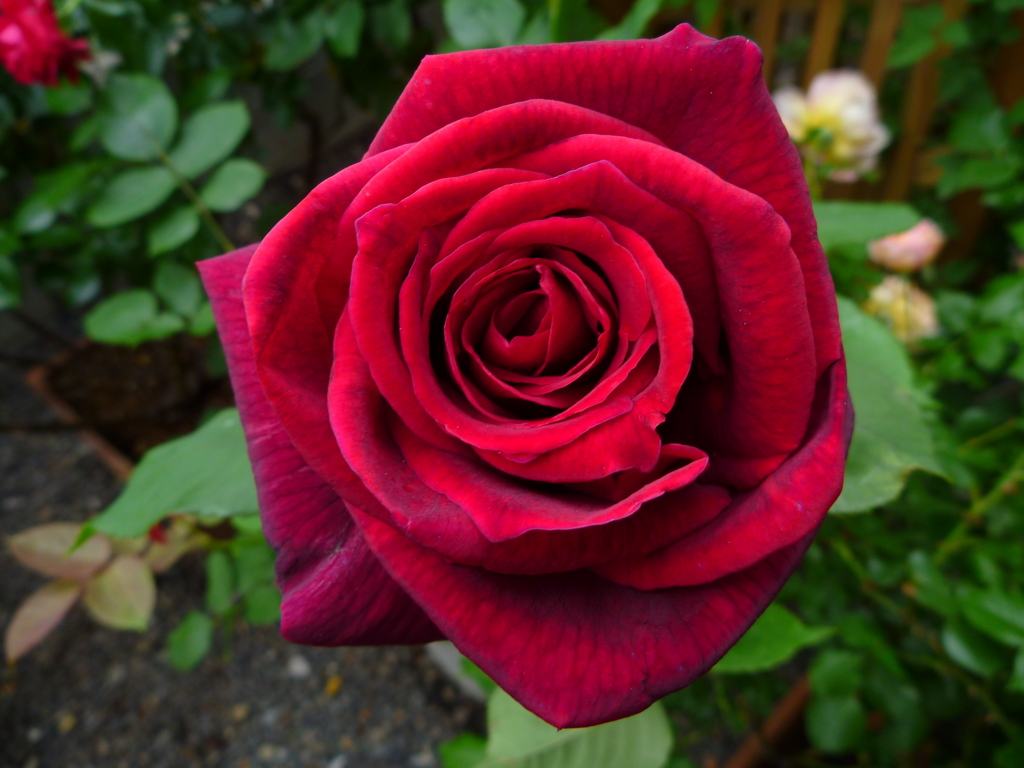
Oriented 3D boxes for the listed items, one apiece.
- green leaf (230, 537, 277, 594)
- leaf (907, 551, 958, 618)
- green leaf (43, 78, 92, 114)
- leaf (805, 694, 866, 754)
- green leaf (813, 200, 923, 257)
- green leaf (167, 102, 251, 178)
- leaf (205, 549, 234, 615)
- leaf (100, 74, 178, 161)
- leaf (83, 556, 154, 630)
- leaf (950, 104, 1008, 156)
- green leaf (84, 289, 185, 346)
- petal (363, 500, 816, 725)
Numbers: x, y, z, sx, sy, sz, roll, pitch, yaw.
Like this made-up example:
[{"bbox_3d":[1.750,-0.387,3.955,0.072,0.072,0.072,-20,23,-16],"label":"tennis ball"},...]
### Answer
[{"bbox_3d":[-0.162,0.114,0.520,0.027,0.010,0.039,-17,64,-8],"label":"green leaf"},{"bbox_3d":[0.280,0.134,0.550,0.023,0.012,0.049,-29,56,4],"label":"leaf"},{"bbox_3d":[-0.321,-0.208,0.600,0.038,0.010,0.037,7,53,5],"label":"green leaf"},{"bbox_3d":[0.242,0.255,0.620,0.043,0.010,0.043,1,60,7],"label":"leaf"},{"bbox_3d":[0.137,-0.064,0.340,0.059,0.012,0.047,8,42,9],"label":"green leaf"},{"bbox_3d":[-0.172,-0.139,0.470,0.030,0.012,0.061,42,75,-4],"label":"green leaf"},{"bbox_3d":[-0.191,0.130,0.540,0.018,0.010,0.042,-5,70,-18],"label":"leaf"},{"bbox_3d":[-0.211,-0.151,0.470,0.040,0.010,0.064,-25,69,-18],"label":"leaf"},{"bbox_3d":[-0.247,0.134,0.530,0.037,0.013,0.053,-21,70,-26],"label":"leaf"},{"bbox_3d":[0.451,-0.244,0.800,0.060,0.040,0.016,43,18,19],"label":"leaf"},{"bbox_3d":[-0.228,-0.037,0.500,0.055,0.014,0.034,3,75,-17],"label":"green leaf"},{"bbox_3d":[0.014,0.046,0.163,0.090,0.038,0.043,0,76,0],"label":"petal"}]

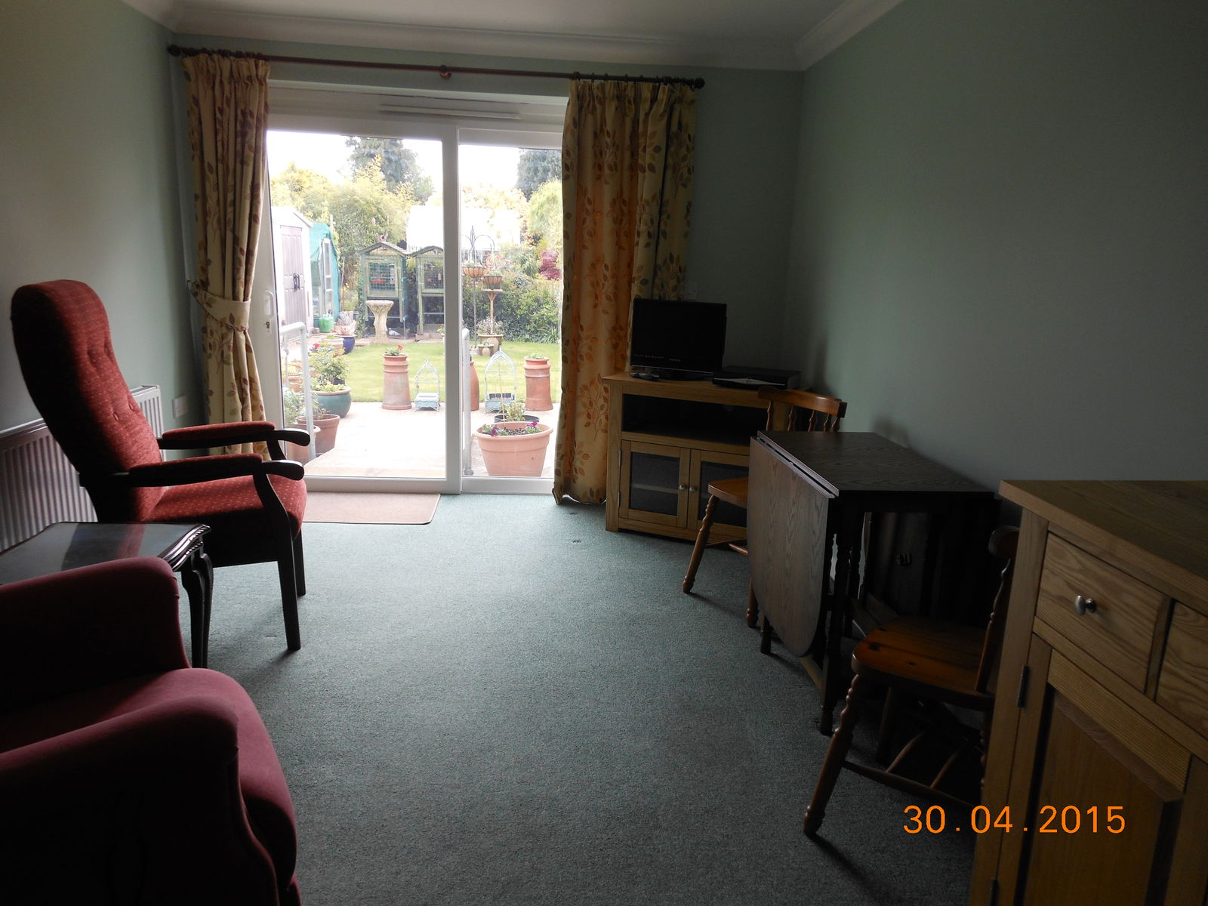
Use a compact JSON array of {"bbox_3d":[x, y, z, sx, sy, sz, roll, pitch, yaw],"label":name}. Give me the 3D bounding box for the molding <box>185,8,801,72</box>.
[{"bbox_3d":[-0.526,-2.032,4.288,3.110,0.105,0.100,1,12,-5],"label":"molding"}]

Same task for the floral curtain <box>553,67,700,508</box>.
[{"bbox_3d":[0.096,-0.779,4.545,0.680,2.130,0.140,1,12,-5],"label":"floral curtain"}]

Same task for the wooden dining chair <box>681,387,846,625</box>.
[{"bbox_3d":[0.625,0.177,3.355,0.470,0.820,0.430,-6,15,-31],"label":"wooden dining chair"}]

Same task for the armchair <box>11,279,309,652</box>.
[{"bbox_3d":[-1.373,0.034,2.876,0.760,1.165,0.600,-2,13,-16],"label":"armchair"}]

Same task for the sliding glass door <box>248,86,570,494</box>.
[{"bbox_3d":[-0.800,-0.794,4.631,2.030,2.070,0.100,1,12,-5],"label":"sliding glass door"}]

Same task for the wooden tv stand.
[{"bbox_3d":[0.496,0.022,4.212,0.915,0.746,0.460,7,13,23],"label":"wooden tv stand"}]

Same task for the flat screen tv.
[{"bbox_3d":[0.354,-0.545,4.200,0.490,0.365,0.160,9,14,30],"label":"flat screen tv"}]

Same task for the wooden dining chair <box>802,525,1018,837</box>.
[{"bbox_3d":[0.783,0.490,1.956,0.470,0.820,0.430,12,16,40],"label":"wooden dining chair"}]

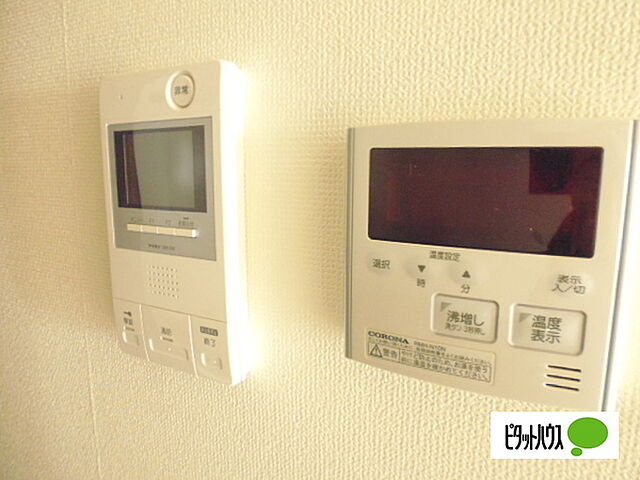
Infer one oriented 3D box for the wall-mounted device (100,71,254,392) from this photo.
[{"bbox_3d":[-0.100,-0.010,0.304,0.109,0.199,0.025,5,10,28],"label":"wall-mounted device"}]

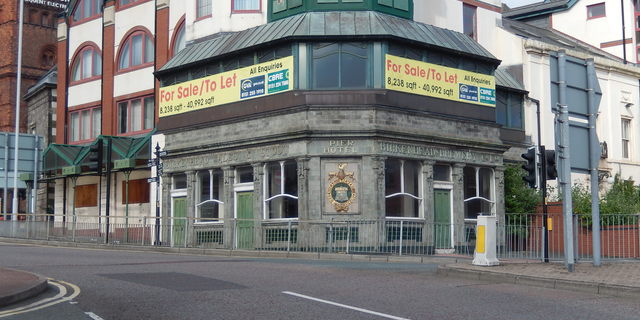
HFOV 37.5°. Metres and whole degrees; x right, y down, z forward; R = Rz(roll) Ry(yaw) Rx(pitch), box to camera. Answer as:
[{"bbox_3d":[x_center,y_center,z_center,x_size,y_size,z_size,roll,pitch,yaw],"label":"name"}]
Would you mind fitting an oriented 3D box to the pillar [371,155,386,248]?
[{"bbox_3d":[1.906,1.358,30.736,0.380,3.038,0.340,5,-8,-43],"label":"pillar"}]

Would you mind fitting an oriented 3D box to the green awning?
[{"bbox_3d":[-8.914,-0.128,40.196,1.850,1.590,9.364,5,-7,-44],"label":"green awning"}]

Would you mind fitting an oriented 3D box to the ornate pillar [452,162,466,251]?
[{"bbox_3d":[4.971,1.661,33.606,0.370,3.113,0.290,5,-8,-43],"label":"ornate pillar"}]

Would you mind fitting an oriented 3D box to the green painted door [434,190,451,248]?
[{"bbox_3d":[4.317,2.066,33.222,0.704,2.093,0.100,5,-8,-43],"label":"green painted door"}]

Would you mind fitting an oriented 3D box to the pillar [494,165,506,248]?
[{"bbox_3d":[6.754,1.742,35.285,0.330,3.123,0.260,5,-8,-43],"label":"pillar"}]

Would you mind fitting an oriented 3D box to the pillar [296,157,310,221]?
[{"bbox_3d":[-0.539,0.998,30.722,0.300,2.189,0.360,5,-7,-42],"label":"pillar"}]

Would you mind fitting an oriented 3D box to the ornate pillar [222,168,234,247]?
[{"bbox_3d":[-3.401,1.796,35.469,0.280,3.141,0.430,4,-7,-41],"label":"ornate pillar"}]

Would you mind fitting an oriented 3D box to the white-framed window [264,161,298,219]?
[{"bbox_3d":[-1.351,1.076,33.347,0.200,2.088,1.939,4,-7,-41],"label":"white-framed window"}]

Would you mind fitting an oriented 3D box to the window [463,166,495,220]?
[{"bbox_3d":[5.849,1.250,34.755,1.661,1.922,0.150,5,-8,-43],"label":"window"}]

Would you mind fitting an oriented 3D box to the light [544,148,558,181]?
[{"bbox_3d":[6.507,0.130,26.500,0.380,0.861,0.360,-2,-6,15],"label":"light"}]

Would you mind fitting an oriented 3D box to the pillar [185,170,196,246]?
[{"bbox_3d":[-5.034,1.941,37.331,0.280,3.049,0.430,4,-7,-41],"label":"pillar"}]

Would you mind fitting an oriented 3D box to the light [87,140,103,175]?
[{"bbox_3d":[-7.989,-0.099,33.601,0.460,1.270,0.500,-1,-5,6],"label":"light"}]

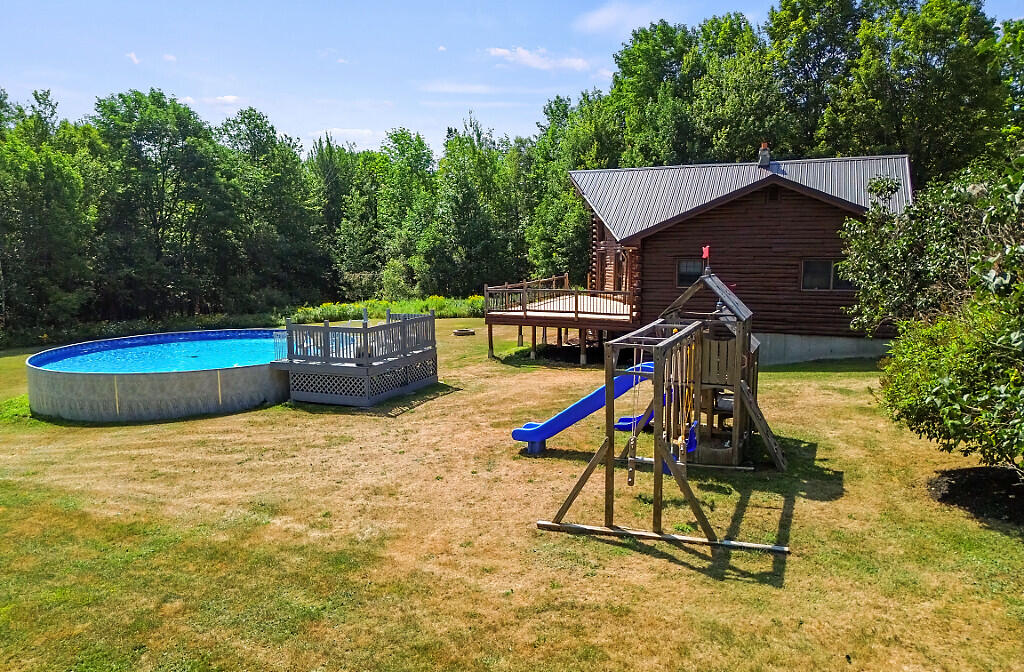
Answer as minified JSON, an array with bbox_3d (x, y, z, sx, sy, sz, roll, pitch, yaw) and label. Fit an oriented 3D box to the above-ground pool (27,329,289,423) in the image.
[{"bbox_3d":[-9.687,0.952,22.229,8.900,1.180,8.900,-1,8,0],"label":"above-ground pool"}]

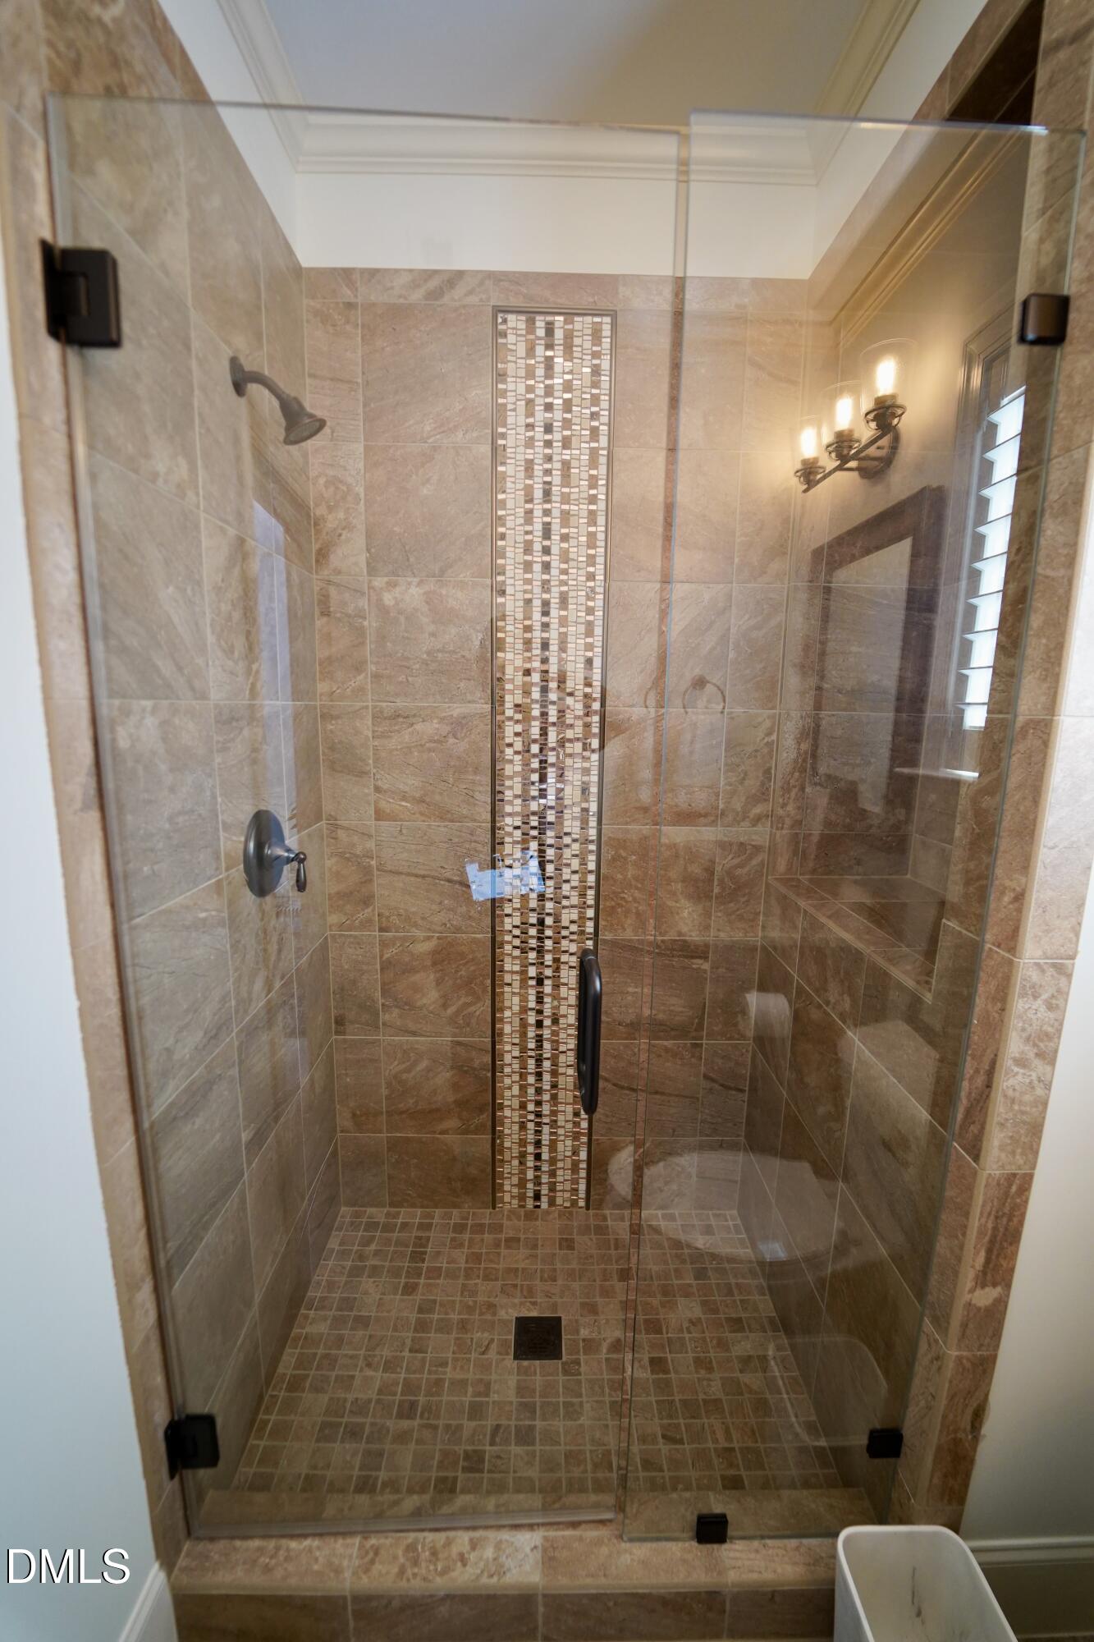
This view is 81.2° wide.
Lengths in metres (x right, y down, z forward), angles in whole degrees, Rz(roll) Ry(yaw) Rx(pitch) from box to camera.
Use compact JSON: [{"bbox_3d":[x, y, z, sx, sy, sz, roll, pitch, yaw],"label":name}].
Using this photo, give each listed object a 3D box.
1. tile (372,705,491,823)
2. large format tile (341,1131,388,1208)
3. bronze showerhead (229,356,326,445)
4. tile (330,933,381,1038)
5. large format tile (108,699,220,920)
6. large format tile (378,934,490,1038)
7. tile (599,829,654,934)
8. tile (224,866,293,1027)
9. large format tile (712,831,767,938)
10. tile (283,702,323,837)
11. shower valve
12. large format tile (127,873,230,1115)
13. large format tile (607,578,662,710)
[{"bbox_3d":[-0.301,-0.146,1.672,0.308,0.304,0.012,1,10,0],"label":"tile"},{"bbox_3d":[-0.538,1.028,1.878,0.130,0.237,0.020,1,10,0],"label":"large format tile"},{"bbox_3d":[-0.489,-0.775,1.182,0.164,0.150,0.083,1,10,0],"label":"bronze showerhead"},{"bbox_3d":[-0.529,0.458,1.778,0.128,0.302,0.011,1,10,-1],"label":"tile"},{"bbox_3d":[-0.586,-0.032,0.991,0.020,0.304,0.267,1,10,-1],"label":"large format tile"},{"bbox_3d":[-0.308,0.460,1.779,0.304,0.304,0.020,1,10,0],"label":"large format tile"},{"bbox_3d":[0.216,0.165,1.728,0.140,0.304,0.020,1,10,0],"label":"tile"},{"bbox_3d":[-0.593,0.223,1.328,0.011,0.302,0.292,1,10,-1],"label":"tile"},{"bbox_3d":[0.524,0.171,1.734,0.129,0.302,0.011,1,10,-1],"label":"large format tile"},{"bbox_3d":[-0.594,-0.127,1.538,0.020,0.304,0.251,1,10,-1],"label":"tile"},{"bbox_3d":[-0.540,0.067,1.312,0.089,0.178,0.176,1,10,0],"label":"shower valve"},{"bbox_3d":[-0.591,0.271,1.044,0.020,0.304,0.267,1,10,-1],"label":"large format tile"},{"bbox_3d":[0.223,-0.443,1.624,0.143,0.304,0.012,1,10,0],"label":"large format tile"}]

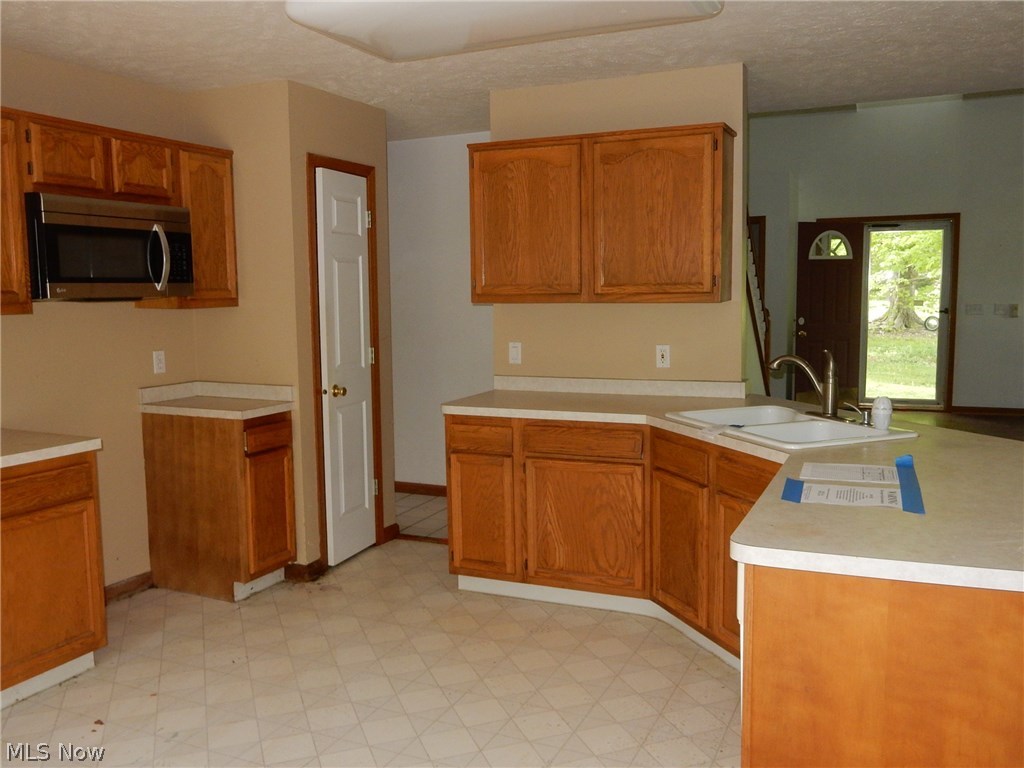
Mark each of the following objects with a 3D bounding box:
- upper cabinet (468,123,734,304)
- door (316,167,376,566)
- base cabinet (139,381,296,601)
[{"bbox_3d":[0.411,-0.778,4.247,1.247,0.770,0.296,2,7,24],"label":"upper cabinet"},{"bbox_3d":[-0.874,-0.085,4.737,0.036,2.039,0.450,2,6,21],"label":"door"},{"bbox_3d":[-1.424,0.504,4.359,0.615,0.984,0.385,2,7,24],"label":"base cabinet"}]

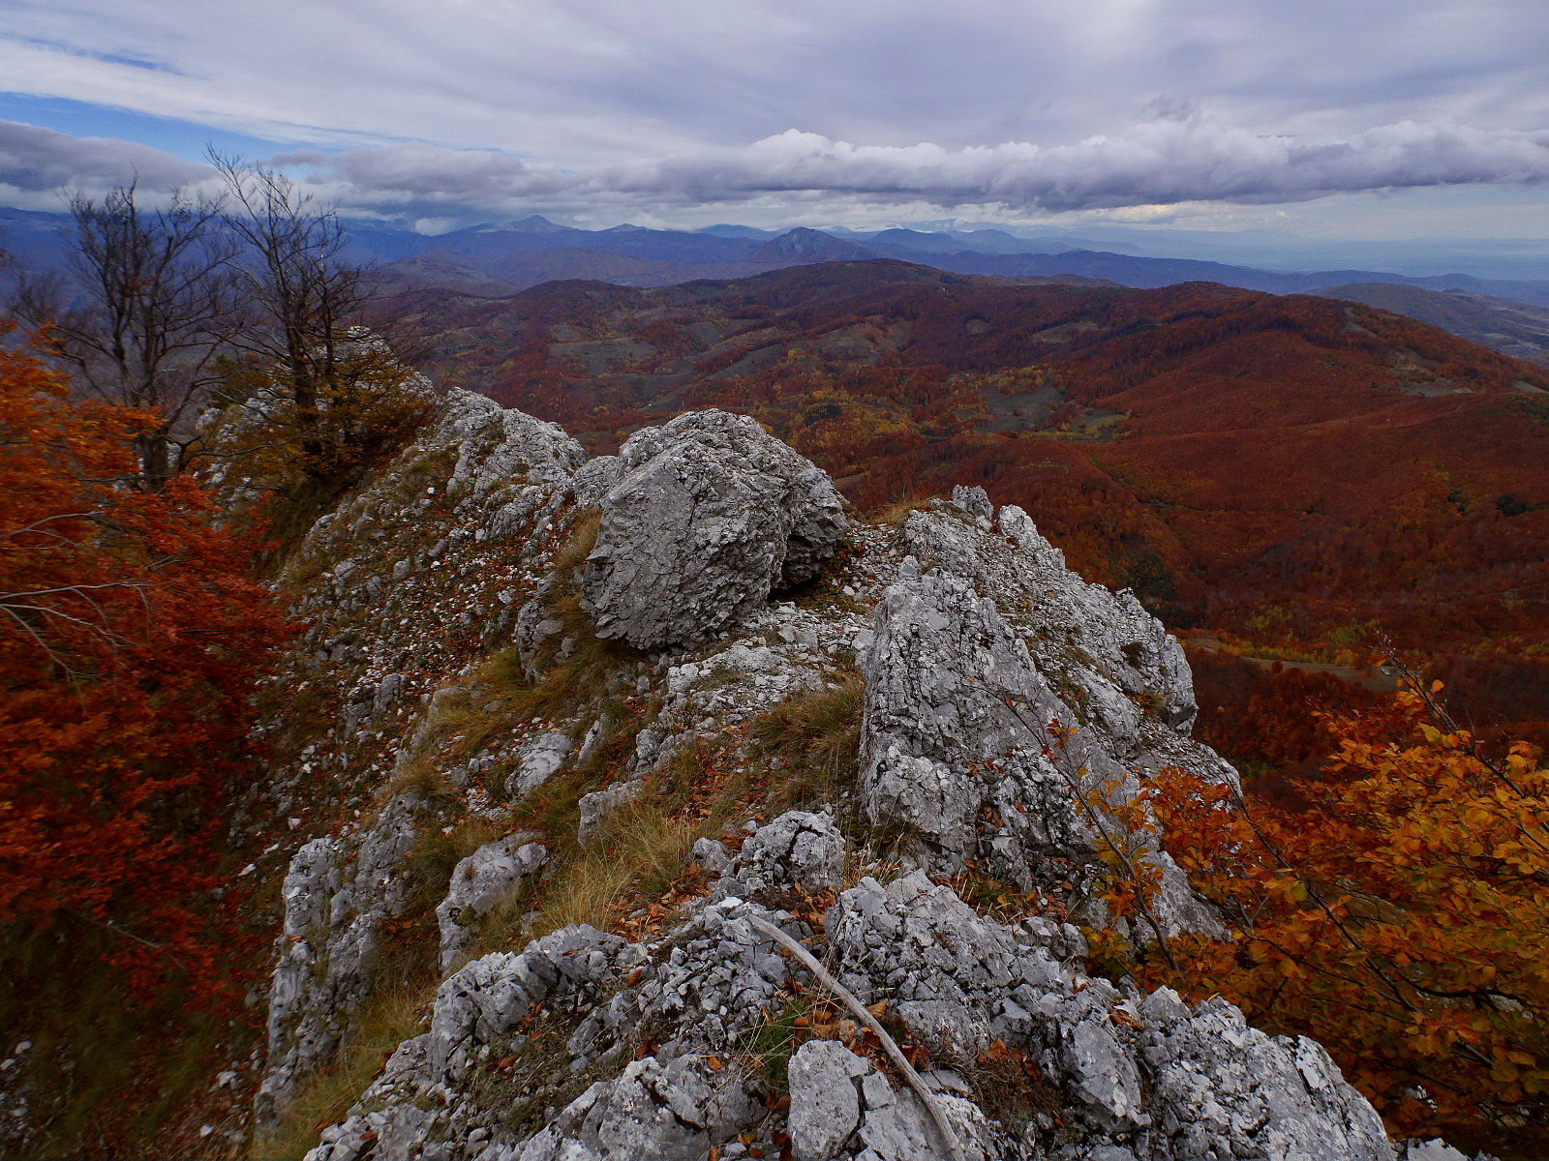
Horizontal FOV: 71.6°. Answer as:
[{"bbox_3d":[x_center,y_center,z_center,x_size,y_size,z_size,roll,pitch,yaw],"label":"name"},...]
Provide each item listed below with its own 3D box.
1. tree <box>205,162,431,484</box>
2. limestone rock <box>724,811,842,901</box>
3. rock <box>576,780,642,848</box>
[{"bbox_3d":[-8.485,-4.856,20.000,3.800,6.300,3.600,-7,19,-22],"label":"tree"},{"bbox_3d":[0.033,0.995,3.900,0.420,0.300,0.340,0,18,0],"label":"limestone rock"},{"bbox_3d":[-0.733,1.047,4.800,0.280,0.270,0.270,0,18,0],"label":"rock"}]

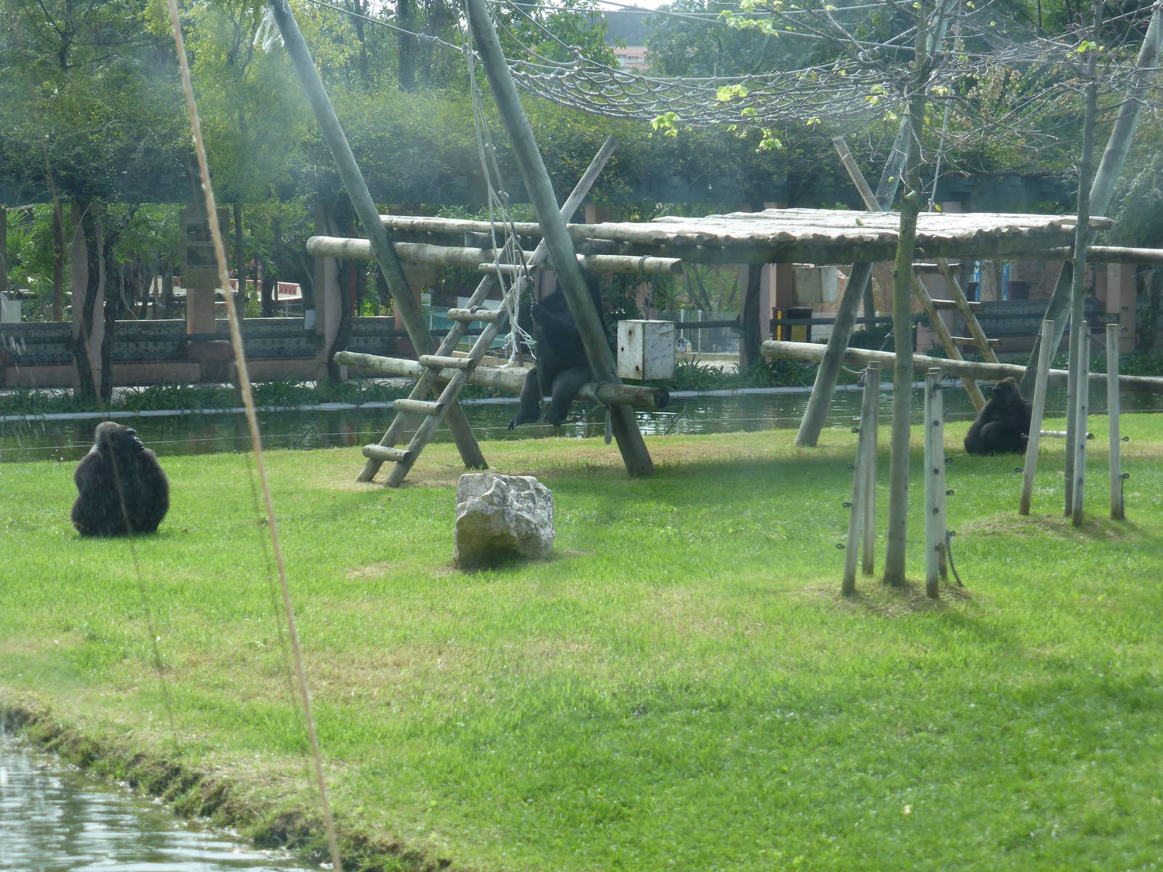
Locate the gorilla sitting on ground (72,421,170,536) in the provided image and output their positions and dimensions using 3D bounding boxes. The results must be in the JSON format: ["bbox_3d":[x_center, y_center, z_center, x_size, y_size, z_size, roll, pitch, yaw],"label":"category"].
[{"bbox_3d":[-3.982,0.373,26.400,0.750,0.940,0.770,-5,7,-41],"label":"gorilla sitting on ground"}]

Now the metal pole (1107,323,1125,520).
[{"bbox_3d":[4.727,-0.126,27.115,0.090,1.757,0.090,-2,6,0],"label":"metal pole"}]

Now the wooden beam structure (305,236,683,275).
[{"bbox_3d":[-0.994,-1.844,31.200,5.298,0.185,0.185,6,8,43],"label":"wooden beam structure"}]

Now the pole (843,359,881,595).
[{"bbox_3d":[2.096,0.333,22.917,0.092,1.735,0.092,5,6,0],"label":"pole"}]

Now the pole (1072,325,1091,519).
[{"bbox_3d":[4.403,-0.109,26.913,0.090,1.808,0.090,1,6,0],"label":"pole"}]

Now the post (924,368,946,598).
[{"bbox_3d":[2.630,0.361,22.917,0.087,1.727,0.087,-1,6,0],"label":"post"}]

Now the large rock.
[{"bbox_3d":[-0.629,0.707,24.900,0.790,0.740,0.680,0,6,-6],"label":"large rock"}]

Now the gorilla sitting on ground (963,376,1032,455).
[{"bbox_3d":[4.511,-0.211,33.000,0.700,0.830,0.600,-2,6,-22],"label":"gorilla sitting on ground"}]

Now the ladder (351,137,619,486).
[{"bbox_3d":[-0.908,-1.293,30.173,0.660,4.295,0.220,7,-31,50],"label":"ladder"}]

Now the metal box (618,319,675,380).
[{"bbox_3d":[0.627,-0.828,29.700,0.395,0.555,0.395,-4,7,-39],"label":"metal box"}]

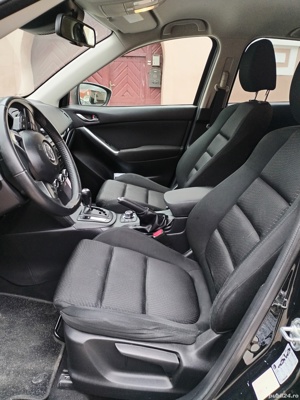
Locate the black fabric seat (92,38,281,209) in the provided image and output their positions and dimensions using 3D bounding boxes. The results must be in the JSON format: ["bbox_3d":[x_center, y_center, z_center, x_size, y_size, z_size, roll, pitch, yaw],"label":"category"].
[{"bbox_3d":[0.160,-0.262,1.555,0.870,1.000,0.530,0,22,0],"label":"black fabric seat"}]

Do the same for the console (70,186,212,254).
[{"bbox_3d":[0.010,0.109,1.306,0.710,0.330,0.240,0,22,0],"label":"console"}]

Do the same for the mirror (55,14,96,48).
[{"bbox_3d":[-0.260,-0.585,1.039,0.042,0.065,0.225,17,26,16],"label":"mirror"}]

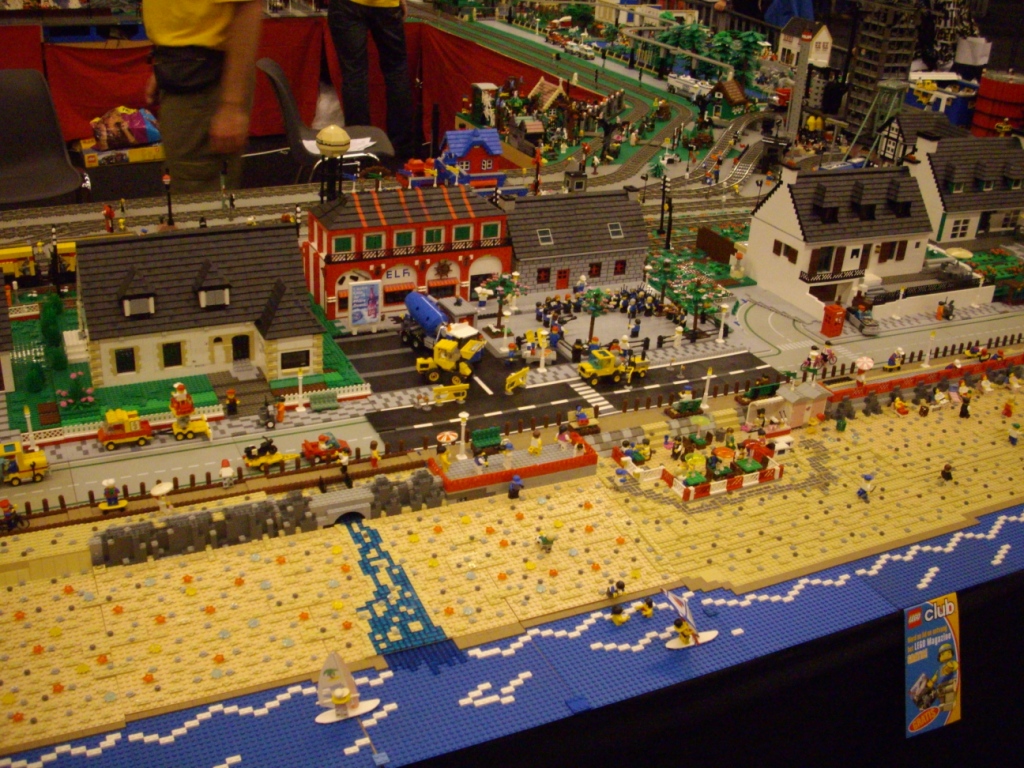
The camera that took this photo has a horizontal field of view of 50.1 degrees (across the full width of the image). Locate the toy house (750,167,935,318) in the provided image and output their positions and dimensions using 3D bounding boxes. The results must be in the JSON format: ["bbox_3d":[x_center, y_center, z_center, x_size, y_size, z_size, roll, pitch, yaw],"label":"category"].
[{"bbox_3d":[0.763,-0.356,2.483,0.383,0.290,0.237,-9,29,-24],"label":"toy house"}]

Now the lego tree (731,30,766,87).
[{"bbox_3d":[1.004,-1.373,4.665,0.148,0.269,0.148,-9,29,-25],"label":"lego tree"}]

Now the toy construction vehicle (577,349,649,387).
[{"bbox_3d":[0.182,-0.033,1.988,0.147,0.056,0.036,-9,29,-25],"label":"toy construction vehicle"}]

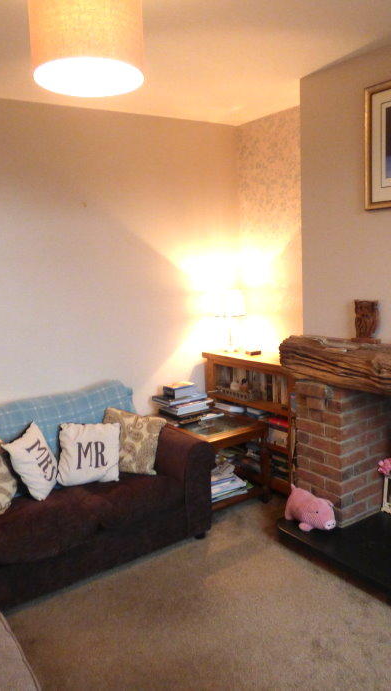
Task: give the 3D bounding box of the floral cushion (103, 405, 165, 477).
[{"bbox_3d":[-0.365,0.564,3.083,0.360,0.360,0.130,9,-17,-9],"label":"floral cushion"}]

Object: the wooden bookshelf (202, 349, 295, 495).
[{"bbox_3d":[0.457,0.503,3.579,0.300,0.870,0.850,-9,11,-37],"label":"wooden bookshelf"}]

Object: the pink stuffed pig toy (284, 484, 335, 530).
[{"bbox_3d":[0.641,0.896,2.945,0.145,0.185,0.270,-8,10,-34],"label":"pink stuffed pig toy"}]

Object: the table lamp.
[{"bbox_3d":[0.252,-0.180,3.822,0.235,0.450,0.235,-2,8,0],"label":"table lamp"}]

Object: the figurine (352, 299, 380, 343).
[{"bbox_3d":[0.857,-0.123,2.676,0.080,0.205,0.108,-8,10,-34],"label":"figurine"}]

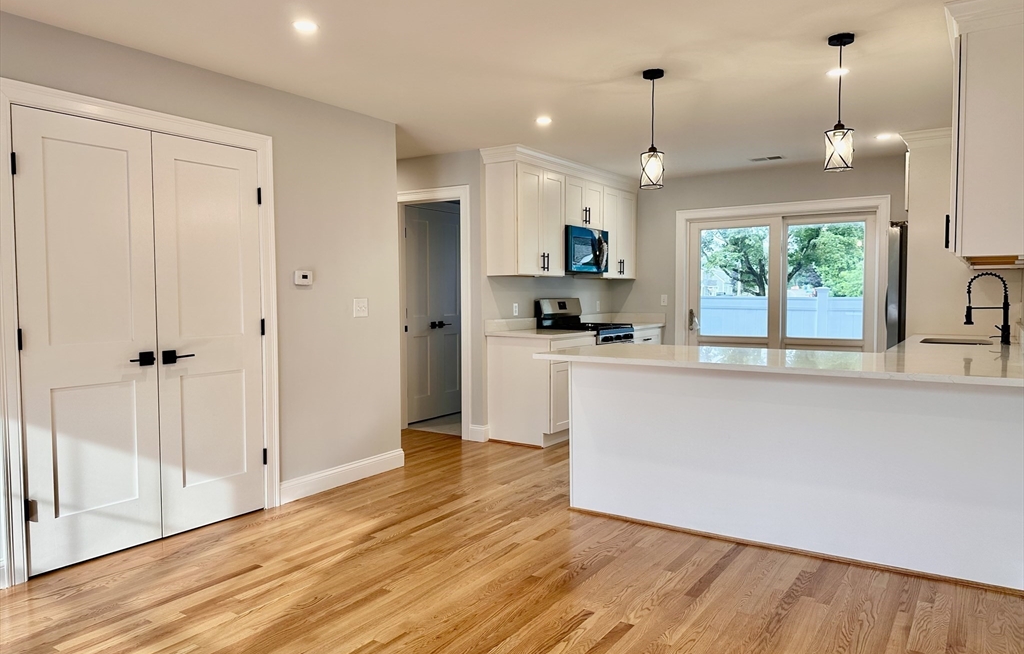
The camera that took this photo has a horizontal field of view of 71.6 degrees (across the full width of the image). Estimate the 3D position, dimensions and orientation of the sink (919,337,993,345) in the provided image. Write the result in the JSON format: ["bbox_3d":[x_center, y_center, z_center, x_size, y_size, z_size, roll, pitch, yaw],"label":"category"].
[{"bbox_3d":[2.870,0.208,4.578,0.429,0.209,0.548,1,3,34],"label":"sink"}]

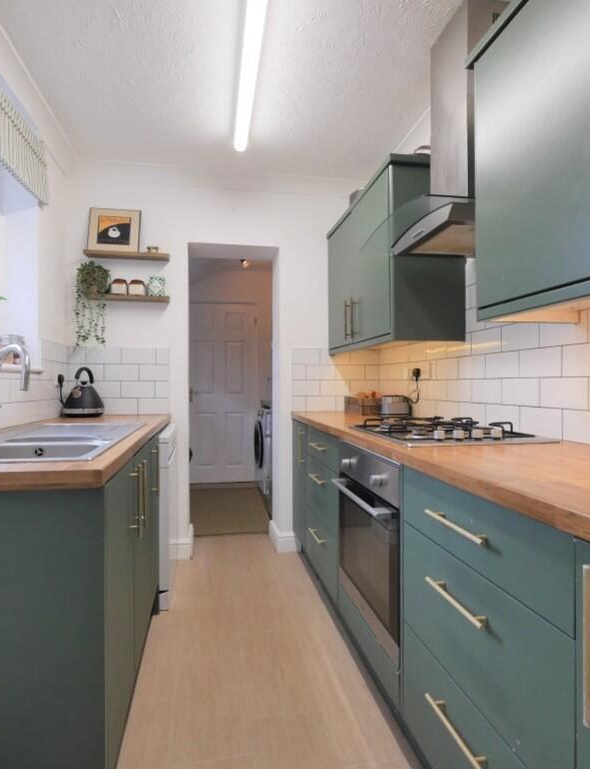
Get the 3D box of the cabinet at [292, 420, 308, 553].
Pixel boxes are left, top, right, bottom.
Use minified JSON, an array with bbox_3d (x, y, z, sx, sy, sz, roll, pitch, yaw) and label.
[{"bbox_3d":[0.309,0.606,2.630,0.567,0.742,0.370,0,0,-12],"label":"cabinet"}]

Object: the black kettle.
[{"bbox_3d":[-1.192,0.044,2.341,0.205,0.285,0.215,0,0,11],"label":"black kettle"}]

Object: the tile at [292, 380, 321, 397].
[{"bbox_3d":[0.074,0.025,2.728,0.183,0.100,0.010,0,0,-12],"label":"tile"}]

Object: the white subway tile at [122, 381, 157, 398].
[{"bbox_3d":[-0.950,0.032,2.514,0.200,0.100,0.010,0,0,-12],"label":"white subway tile"}]

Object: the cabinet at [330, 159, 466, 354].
[{"bbox_3d":[0.498,-0.602,2.344,0.360,0.813,0.993,0,0,-12],"label":"cabinet"}]

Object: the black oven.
[{"bbox_3d":[0.493,0.546,1.561,0.573,0.608,0.580,0,0,-12],"label":"black oven"}]

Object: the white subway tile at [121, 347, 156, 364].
[{"bbox_3d":[-0.962,-0.173,2.554,0.197,0.099,0.008,0,0,-10],"label":"white subway tile"}]

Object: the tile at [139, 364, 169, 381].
[{"bbox_3d":[-0.859,-0.070,2.533,0.169,0.100,0.010,0,0,-12],"label":"tile"}]

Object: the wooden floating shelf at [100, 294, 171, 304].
[{"bbox_3d":[-0.993,-0.512,2.494,0.464,0.029,0.100,0,0,-10],"label":"wooden floating shelf"}]

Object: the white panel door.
[{"bbox_3d":[-0.833,0.087,4.627,0.762,1.977,0.045,0,0,-12],"label":"white panel door"}]

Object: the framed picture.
[{"bbox_3d":[-1.077,-0.912,2.487,0.290,0.290,0.022,0,-11,-10],"label":"framed picture"}]

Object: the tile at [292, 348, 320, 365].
[{"bbox_3d":[0.072,-0.182,2.737,0.186,0.104,0.008,0,0,-10],"label":"tile"}]

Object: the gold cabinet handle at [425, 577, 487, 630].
[{"bbox_3d":[0.358,0.475,0.913,0.038,0.013,0.214,0,0,-12],"label":"gold cabinet handle"}]

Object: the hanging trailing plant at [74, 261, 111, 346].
[{"bbox_3d":[-1.155,-0.462,2.364,0.200,0.493,0.190,0,0,-12],"label":"hanging trailing plant"}]

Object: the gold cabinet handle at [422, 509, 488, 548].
[{"bbox_3d":[0.357,0.309,0.913,0.038,0.012,0.214,0,0,-12],"label":"gold cabinet handle"}]

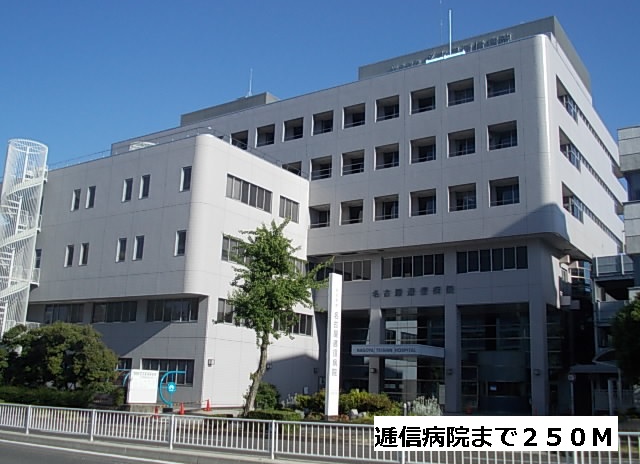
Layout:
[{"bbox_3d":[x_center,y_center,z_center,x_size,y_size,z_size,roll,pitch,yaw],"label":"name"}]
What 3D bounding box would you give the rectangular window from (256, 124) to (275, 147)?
[{"bbox_3d":[-4.644,-8.160,59.772,1.992,1.764,0.250,-7,-16,33],"label":"rectangular window"}]

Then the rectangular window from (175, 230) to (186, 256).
[{"bbox_3d":[-8.830,0.764,44.892,0.870,1.626,0.200,-7,-16,33],"label":"rectangular window"}]

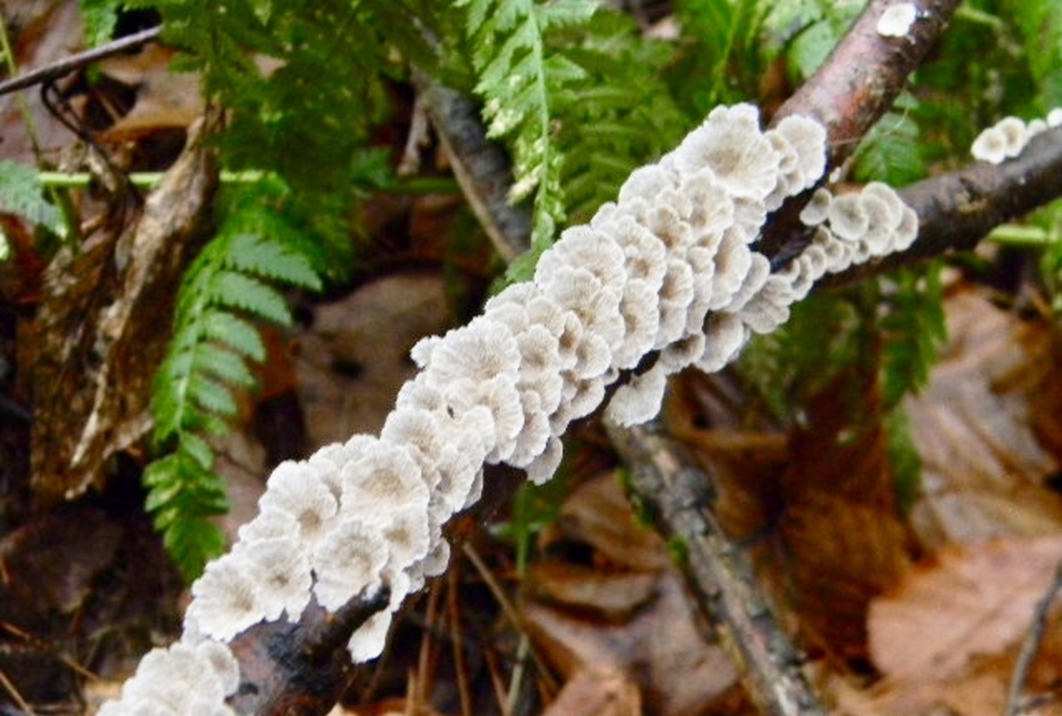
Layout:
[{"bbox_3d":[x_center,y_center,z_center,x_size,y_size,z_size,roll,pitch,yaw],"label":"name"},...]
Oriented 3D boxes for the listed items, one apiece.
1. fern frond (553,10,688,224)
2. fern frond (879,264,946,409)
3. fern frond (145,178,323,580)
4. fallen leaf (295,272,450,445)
[{"bbox_3d":[0.028,-0.080,0.840,0.046,0.078,0.030,0,35,0],"label":"fern frond"},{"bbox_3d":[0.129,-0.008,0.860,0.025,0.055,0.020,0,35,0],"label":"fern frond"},{"bbox_3d":[-0.089,0.006,0.760,0.050,0.125,0.040,10,34,-7],"label":"fern frond"},{"bbox_3d":[-0.054,0.002,0.880,0.062,0.016,0.070,0,50,0],"label":"fallen leaf"}]

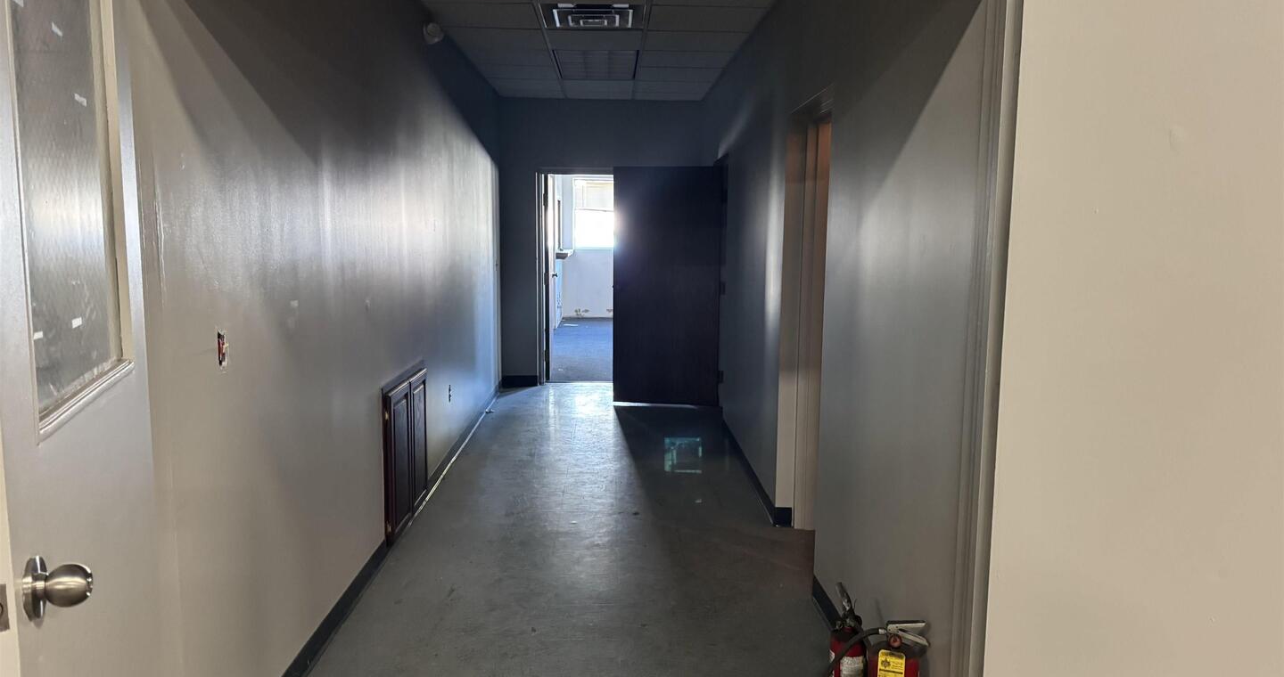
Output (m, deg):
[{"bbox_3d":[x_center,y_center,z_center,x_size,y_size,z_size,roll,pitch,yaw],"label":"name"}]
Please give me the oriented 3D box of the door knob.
[{"bbox_3d":[-0.716,0.307,1.101,0.064,0.074,0.074,-2,7,-20],"label":"door knob"}]

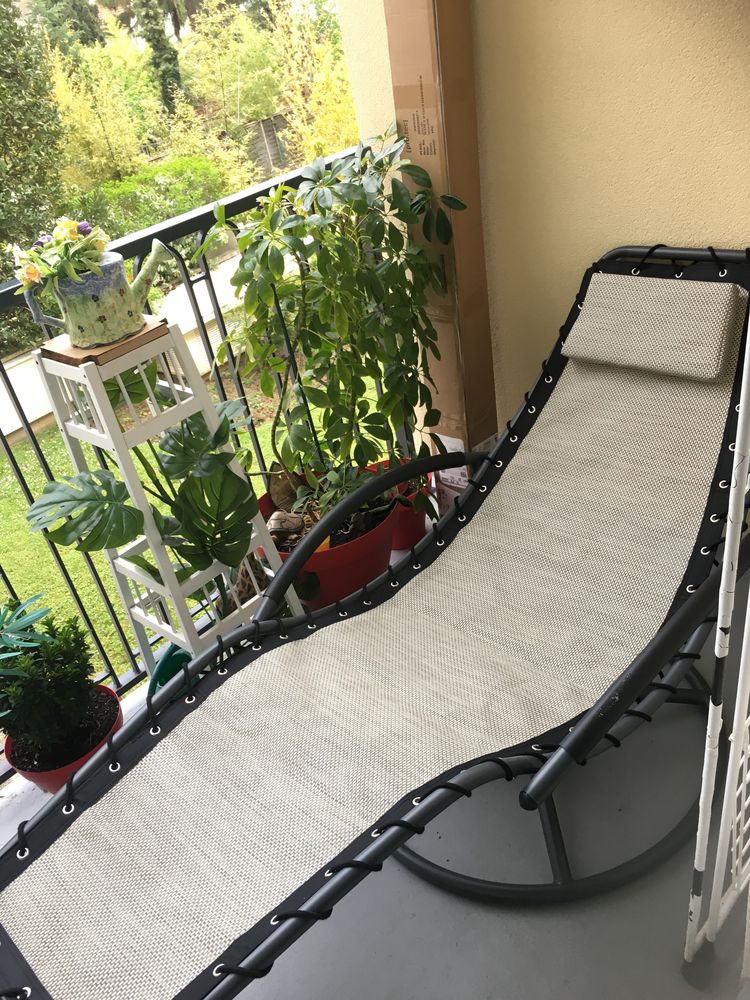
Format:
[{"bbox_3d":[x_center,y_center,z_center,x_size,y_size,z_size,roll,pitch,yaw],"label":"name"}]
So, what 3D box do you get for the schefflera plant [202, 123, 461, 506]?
[{"bbox_3d":[-0.068,-0.347,2.030,0.510,0.884,0.646,18,43,39],"label":"schefflera plant"}]

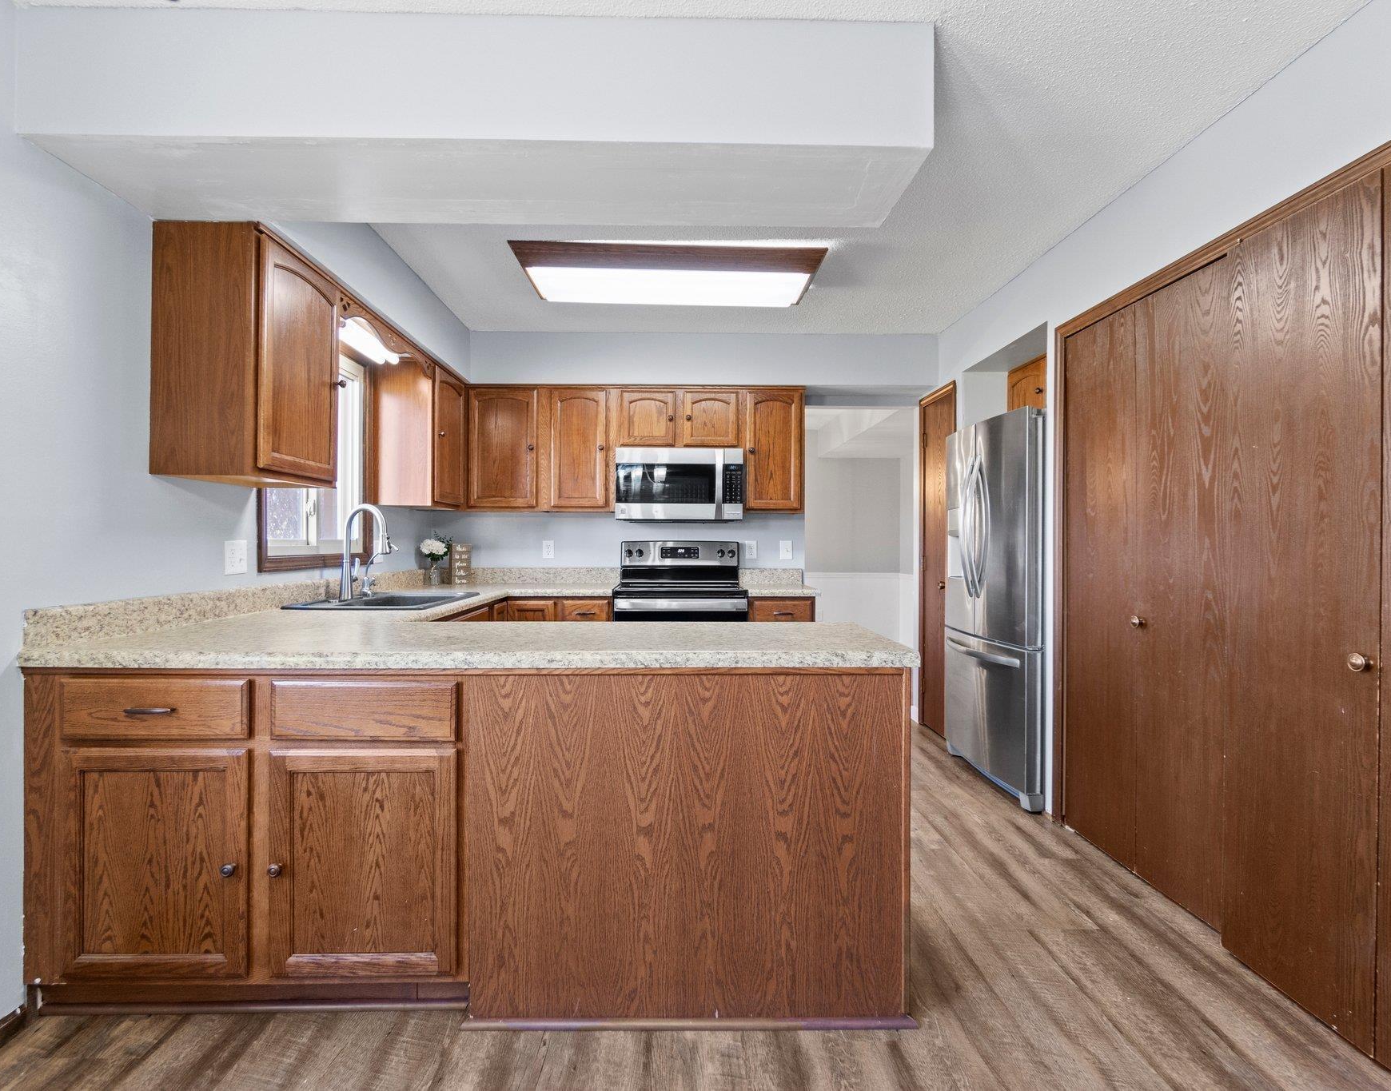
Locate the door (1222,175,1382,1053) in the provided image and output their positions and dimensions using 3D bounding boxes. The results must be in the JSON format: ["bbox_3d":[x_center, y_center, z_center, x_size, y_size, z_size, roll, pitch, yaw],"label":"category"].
[{"bbox_3d":[1.581,0.159,1.785,0.040,2.045,0.433,0,0,-2],"label":"door"}]

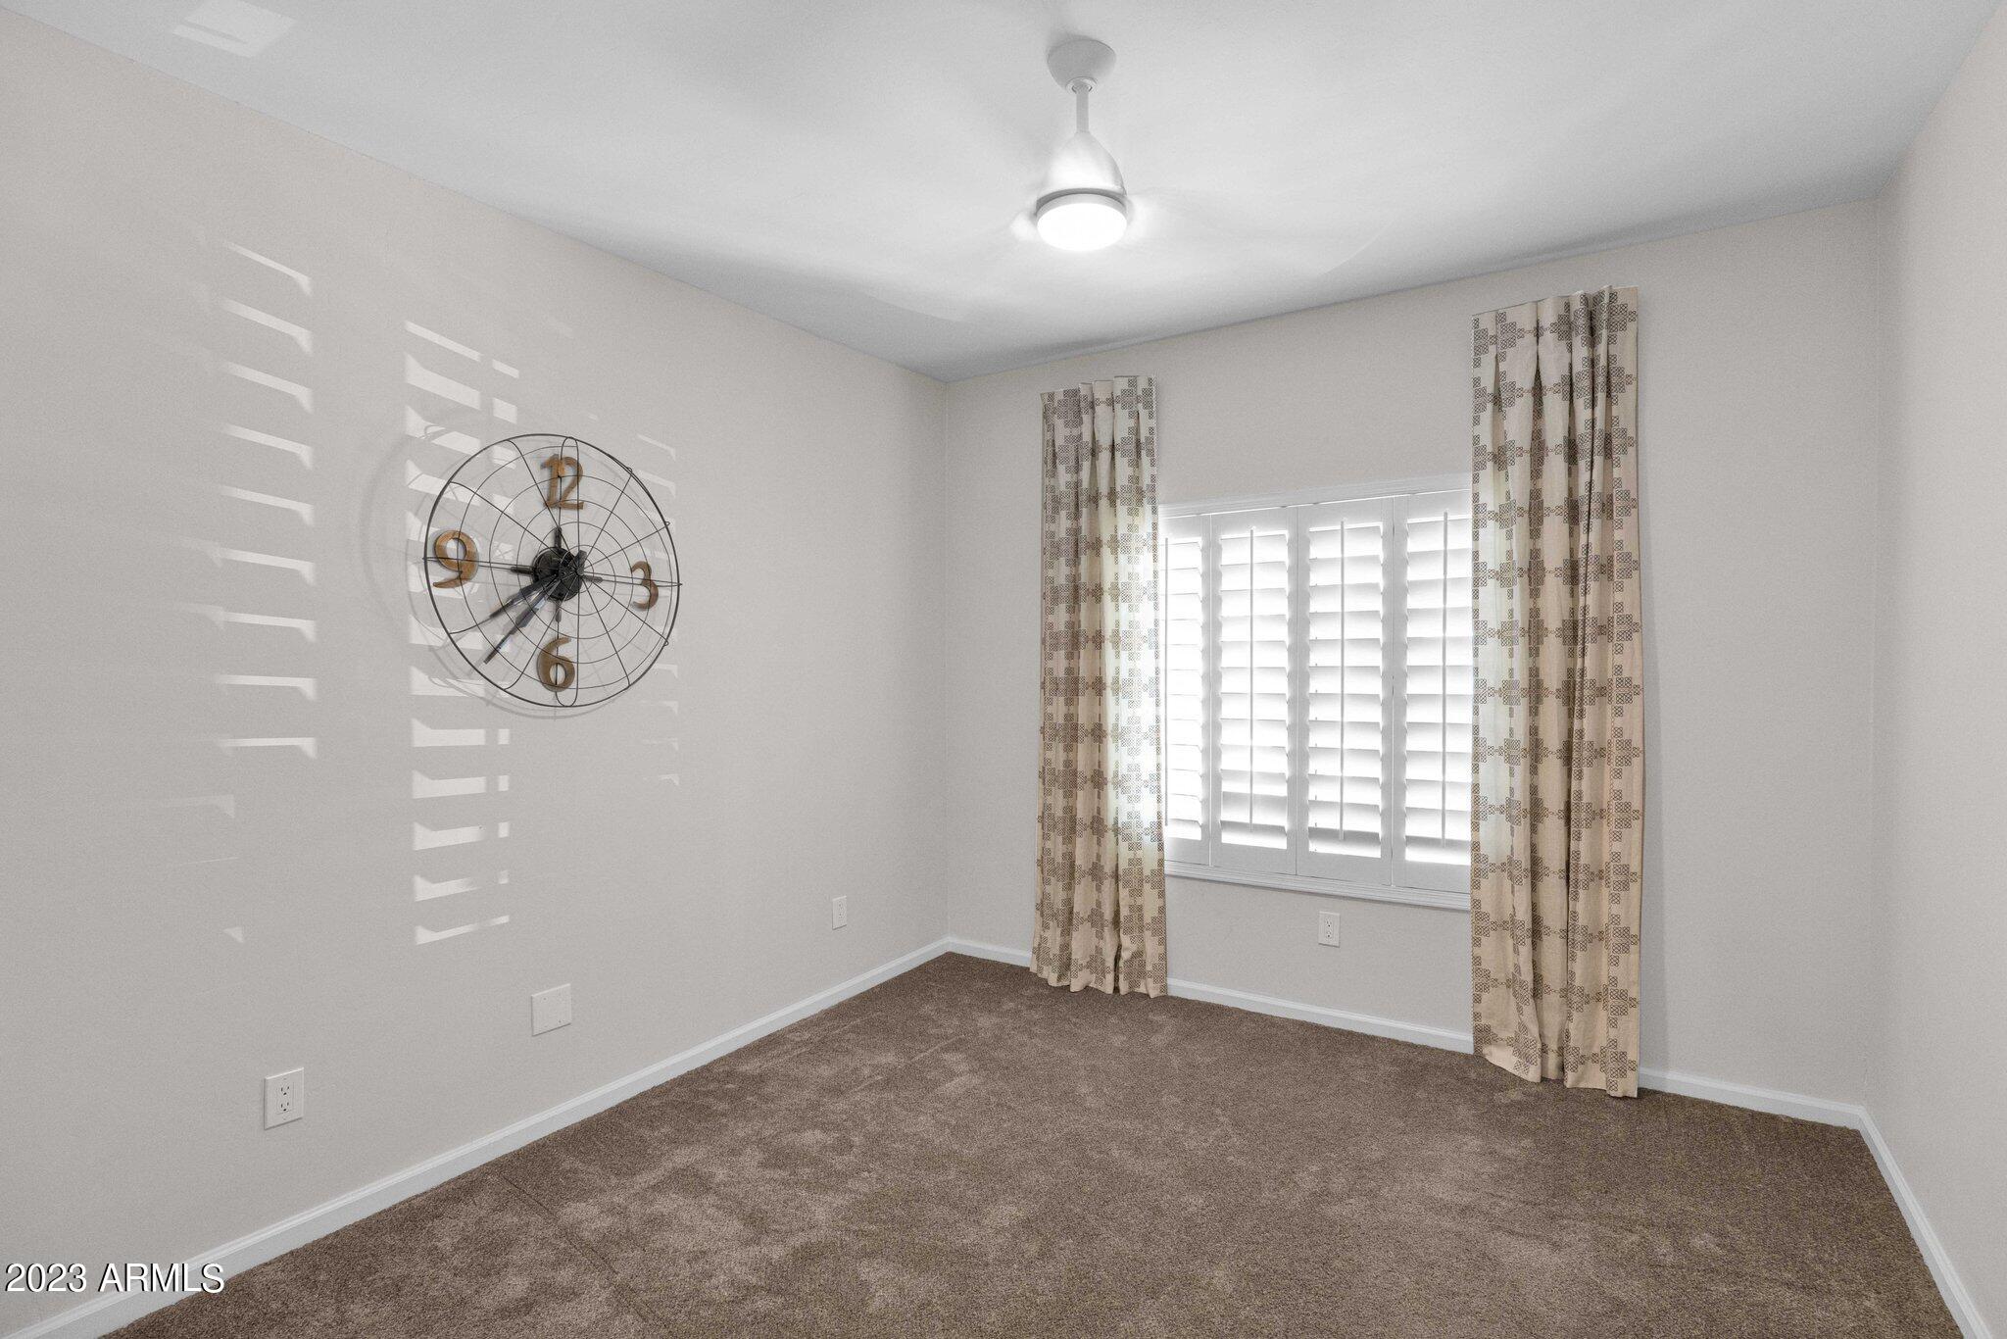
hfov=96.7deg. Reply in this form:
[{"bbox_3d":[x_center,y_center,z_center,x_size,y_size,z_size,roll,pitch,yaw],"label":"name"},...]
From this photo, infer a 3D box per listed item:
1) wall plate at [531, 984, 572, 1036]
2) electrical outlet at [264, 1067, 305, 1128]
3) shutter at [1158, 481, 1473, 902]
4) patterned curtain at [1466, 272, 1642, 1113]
[{"bbox_3d":[-1.358,1.027,2.685,0.009,0.121,0.118,0,1,35],"label":"wall plate"},{"bbox_3d":[-1.730,1.034,2.148,0.010,0.121,0.075,0,1,35],"label":"electrical outlet"},{"bbox_3d":[1.128,0.087,3.422,1.416,1.534,0.084,0,1,31],"label":"shutter"},{"bbox_3d":[1.810,0.076,2.934,0.480,2.554,0.139,0,1,31],"label":"patterned curtain"}]

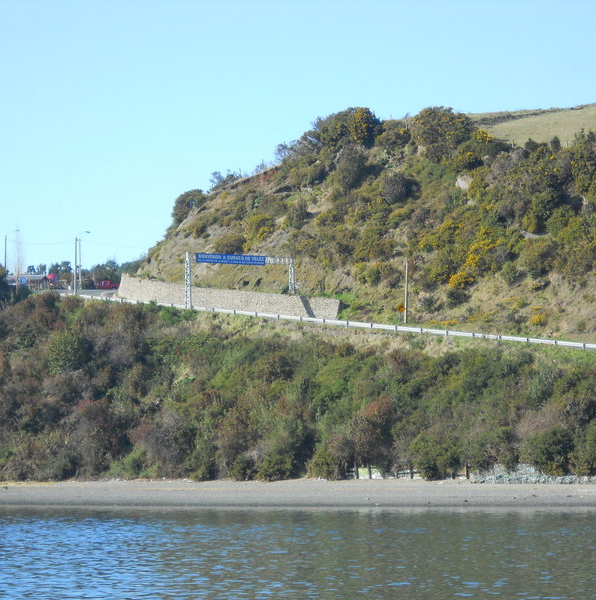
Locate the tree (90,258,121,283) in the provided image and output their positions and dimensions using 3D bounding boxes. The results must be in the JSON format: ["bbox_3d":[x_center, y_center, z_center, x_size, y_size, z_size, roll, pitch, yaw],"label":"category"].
[{"bbox_3d":[-29.837,-4.262,480.000,4.700,4.200,4.200,0,-3,0],"label":"tree"}]

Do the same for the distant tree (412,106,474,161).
[{"bbox_3d":[17.171,-19.786,368.000,7.600,6.400,6.400,0,-3,0],"label":"distant tree"}]

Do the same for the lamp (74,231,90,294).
[{"bbox_3d":[-25.400,-4.385,365.000,2.000,7.600,0.350,2,-4,-29],"label":"lamp"}]

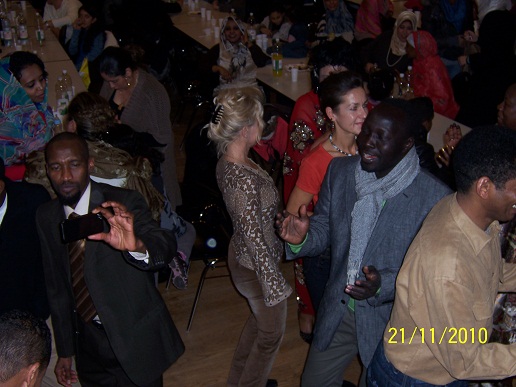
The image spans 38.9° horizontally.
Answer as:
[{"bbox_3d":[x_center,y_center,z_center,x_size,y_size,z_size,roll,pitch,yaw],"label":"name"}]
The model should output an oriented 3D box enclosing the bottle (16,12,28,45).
[{"bbox_3d":[-2.518,-1.770,7.807,0.090,0.325,0.090,0,24,0],"label":"bottle"}]

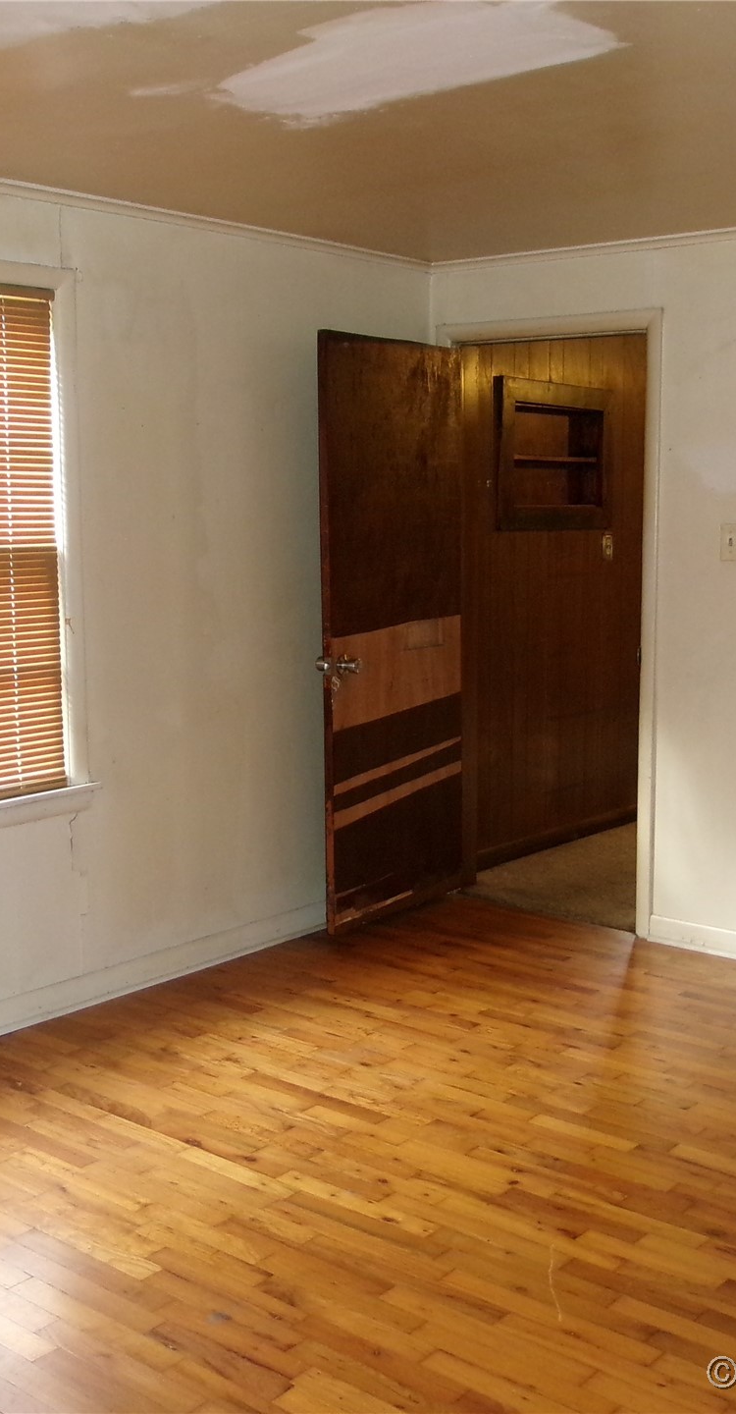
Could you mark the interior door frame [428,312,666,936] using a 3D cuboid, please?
[{"bbox_3d":[0.632,-0.288,5.135,0.909,2.079,0.140,6,10,40],"label":"interior door frame"}]

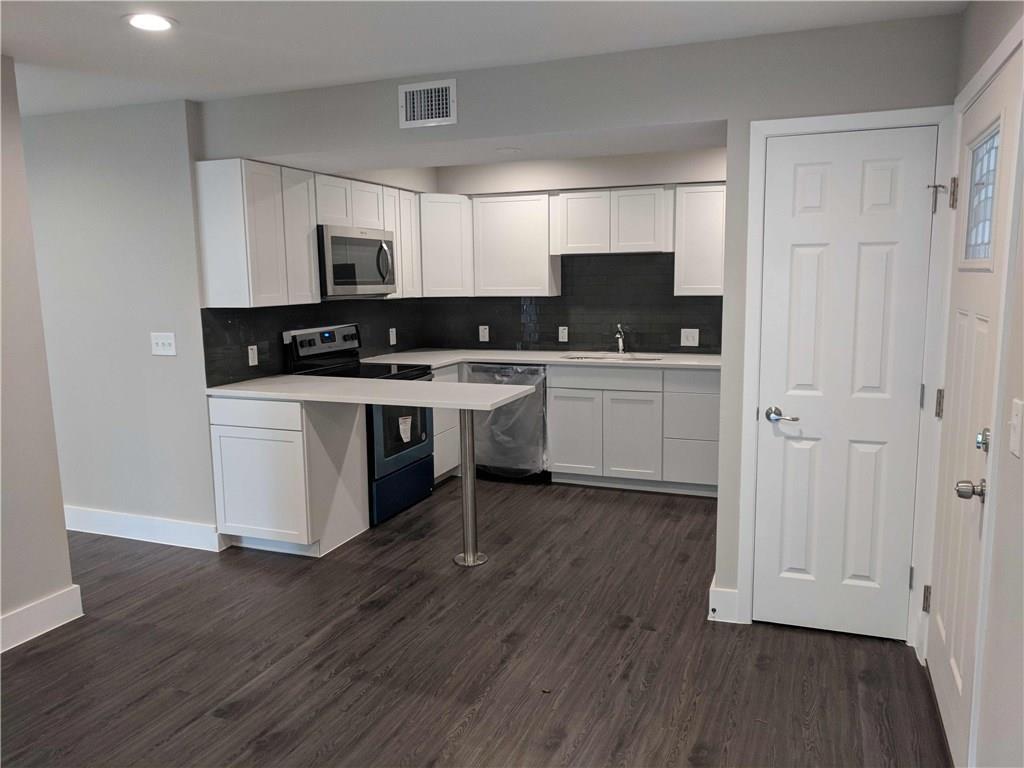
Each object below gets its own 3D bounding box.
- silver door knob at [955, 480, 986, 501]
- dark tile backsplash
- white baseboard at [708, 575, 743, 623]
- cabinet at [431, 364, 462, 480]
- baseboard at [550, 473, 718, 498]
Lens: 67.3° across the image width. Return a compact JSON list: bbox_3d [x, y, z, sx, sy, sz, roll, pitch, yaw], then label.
[{"bbox_3d":[1.298,0.300,2.179,0.072,0.066,0.066,2,9,21],"label":"silver door knob"},{"bbox_3d":[-0.001,-0.458,4.861,2.600,0.747,2.540,2,8,21],"label":"dark tile backsplash"},{"bbox_3d":[0.934,0.964,3.380,0.122,0.137,0.063,2,8,21],"label":"white baseboard"},{"bbox_3d":[-0.772,0.293,5.675,0.630,0.885,0.497,2,8,21],"label":"cabinet"},{"bbox_3d":[0.885,0.695,5.384,1.260,0.104,0.020,2,9,21],"label":"baseboard"}]

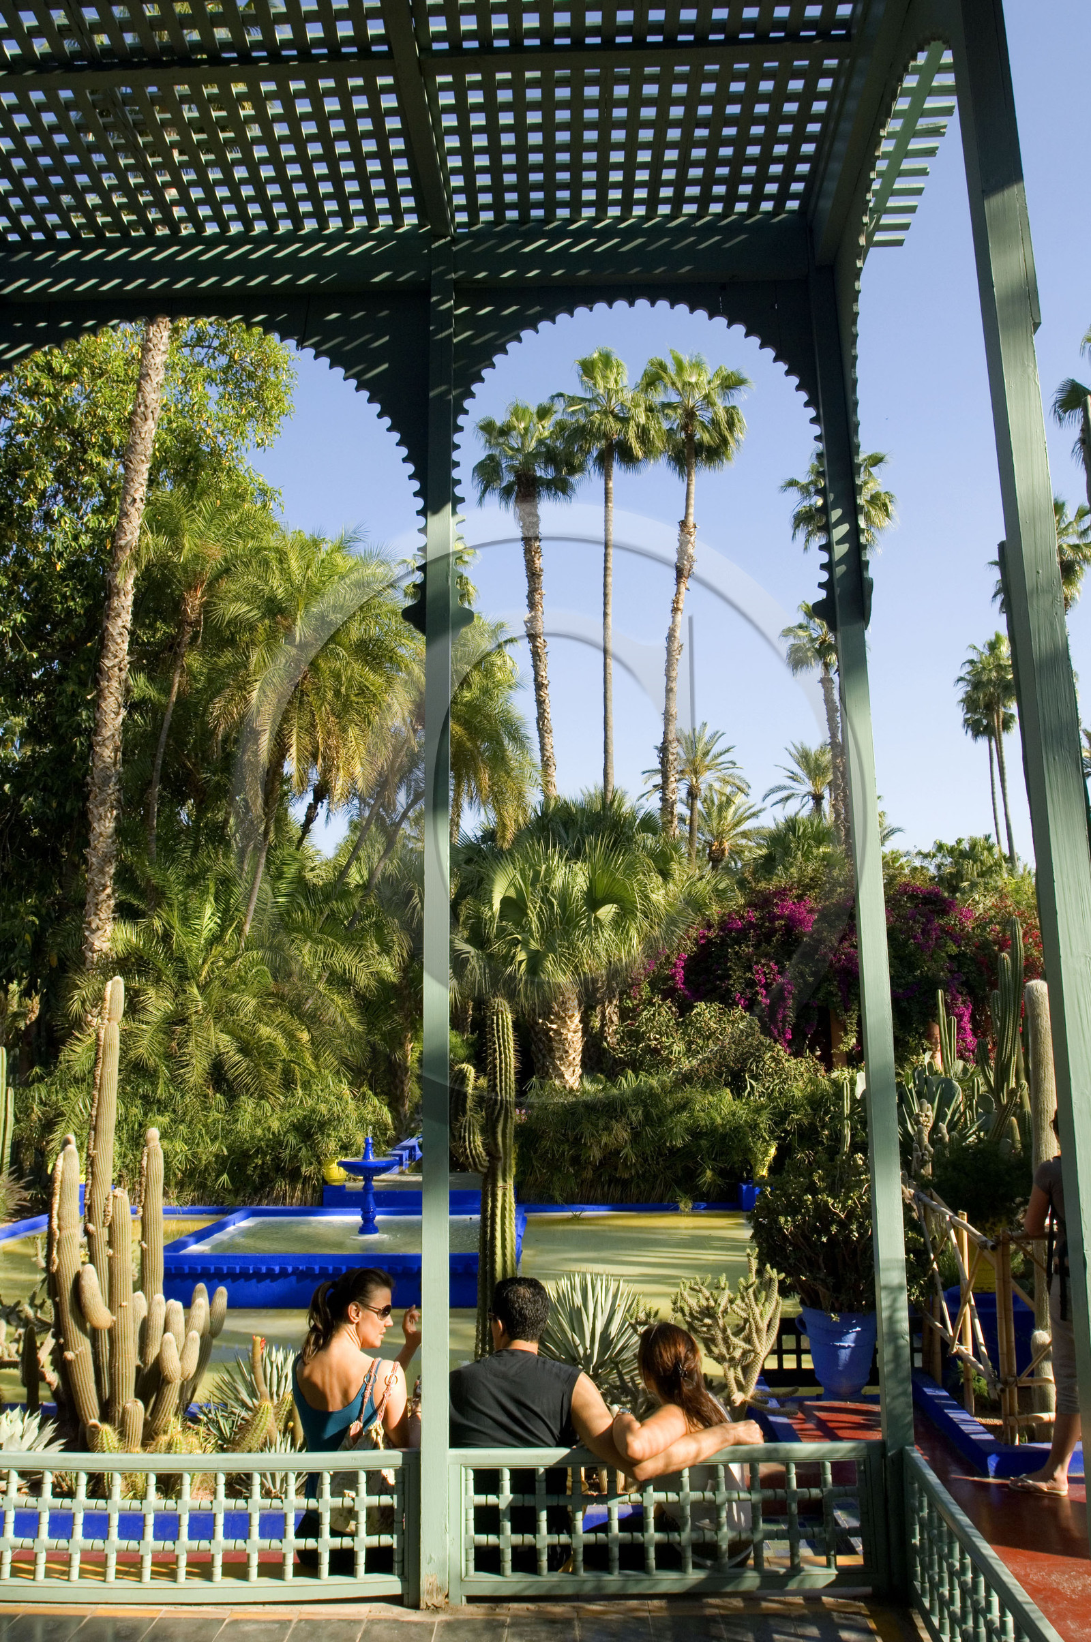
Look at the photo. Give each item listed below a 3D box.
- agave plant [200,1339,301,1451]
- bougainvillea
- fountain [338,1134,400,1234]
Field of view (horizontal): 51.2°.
[{"bbox_3d":[-1.288,2.569,5.050,0.520,0.490,0.500,-1,-11,3],"label":"agave plant"},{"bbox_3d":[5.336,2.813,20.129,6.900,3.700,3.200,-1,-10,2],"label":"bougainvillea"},{"bbox_3d":[-1.611,3.318,10.401,0.540,0.876,0.540,-1,-11,3],"label":"fountain"}]

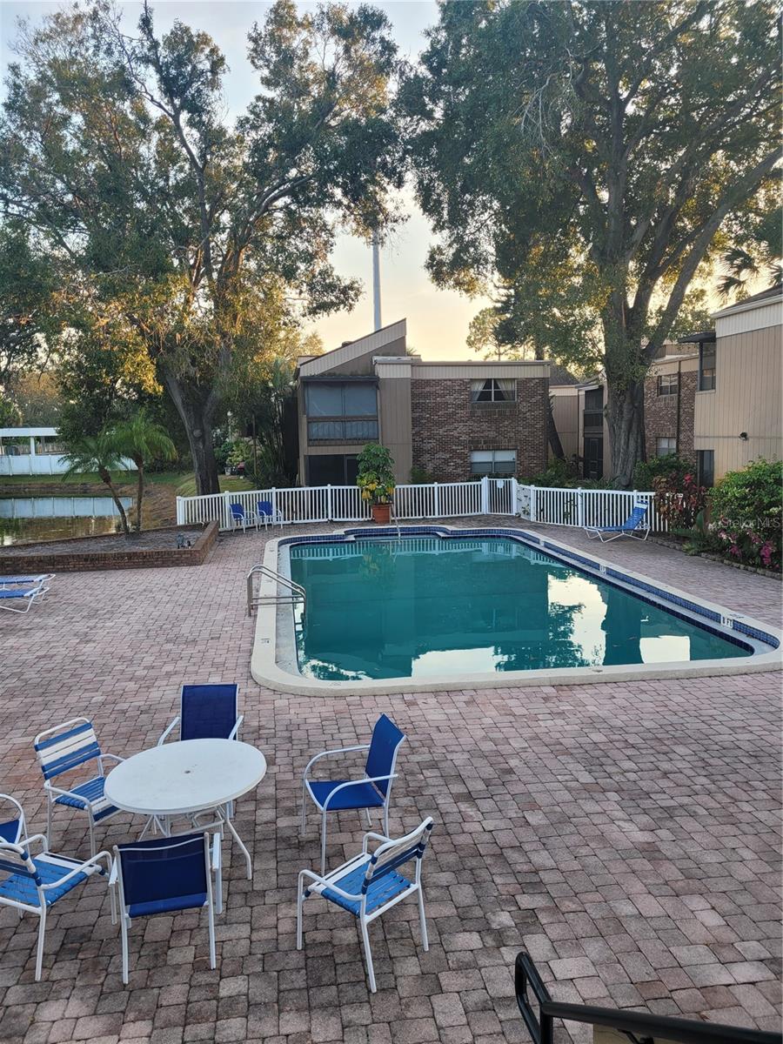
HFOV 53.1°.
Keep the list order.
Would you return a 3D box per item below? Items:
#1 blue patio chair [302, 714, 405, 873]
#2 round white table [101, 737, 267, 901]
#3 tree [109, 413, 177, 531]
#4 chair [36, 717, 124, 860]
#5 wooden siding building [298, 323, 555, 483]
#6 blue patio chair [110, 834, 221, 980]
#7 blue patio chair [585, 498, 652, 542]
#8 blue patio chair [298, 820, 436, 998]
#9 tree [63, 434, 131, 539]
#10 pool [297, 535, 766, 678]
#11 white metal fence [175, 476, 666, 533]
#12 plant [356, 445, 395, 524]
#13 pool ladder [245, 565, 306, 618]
[{"bbox_3d":[-0.271,1.917,5.624,0.670,0.890,0.610,-3,7,-19],"label":"blue patio chair"},{"bbox_3d":[-1.376,2.050,5.391,1.075,0.720,1.075,-2,7,-8],"label":"round white table"},{"bbox_3d":[-7.027,-1.350,21.825,2.000,3.400,2.000,-2,7,-8],"label":"tree"},{"bbox_3d":[-2.215,1.995,5.849,0.657,0.847,0.565,3,8,30],"label":"chair"},{"bbox_3d":[0.574,-4.511,33.407,9.525,6.950,9.500,-2,7,-9],"label":"wooden siding building"},{"bbox_3d":[-1.307,2.109,4.599,0.606,0.895,0.698,-3,7,-13],"label":"blue patio chair"},{"bbox_3d":[5.919,-0.016,20.460,1.620,1.010,0.660,-3,7,-17],"label":"blue patio chair"},{"bbox_3d":[-0.143,2.115,4.592,0.657,0.847,0.565,5,9,42],"label":"blue patio chair"},{"bbox_3d":[-7.827,-0.994,20.840,1.850,2.750,1.850,-4,7,-20],"label":"tree"},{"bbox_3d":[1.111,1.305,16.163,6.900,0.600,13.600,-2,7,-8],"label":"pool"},{"bbox_3d":[0.516,-0.412,23.759,13.800,1.270,6.300,-2,7,-8],"label":"white metal fence"},{"bbox_3d":[-0.485,-1.246,24.975,1.200,2.560,1.200,-1,7,0],"label":"plant"},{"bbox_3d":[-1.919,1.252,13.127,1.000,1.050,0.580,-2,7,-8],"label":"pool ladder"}]

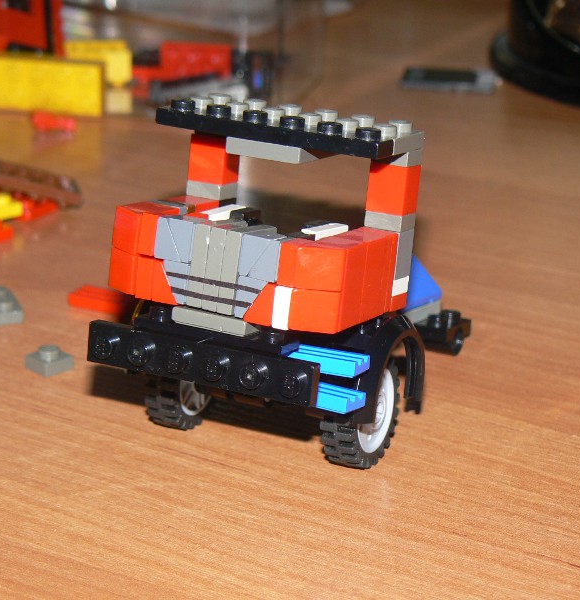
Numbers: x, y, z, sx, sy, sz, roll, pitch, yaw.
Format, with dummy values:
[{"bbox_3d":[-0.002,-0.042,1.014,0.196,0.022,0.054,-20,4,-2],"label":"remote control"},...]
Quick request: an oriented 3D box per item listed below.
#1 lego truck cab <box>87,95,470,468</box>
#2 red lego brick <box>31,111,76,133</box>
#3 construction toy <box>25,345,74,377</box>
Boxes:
[{"bbox_3d":[0.007,-0.006,0.435,0.050,0.071,0.108,11,13,24],"label":"lego truck cab"},{"bbox_3d":[-0.075,-0.057,0.651,0.015,0.005,0.008,0,21,-3],"label":"red lego brick"},{"bbox_3d":[-0.054,0.013,0.465,0.008,0.005,0.008,-18,28,-41],"label":"construction toy"}]

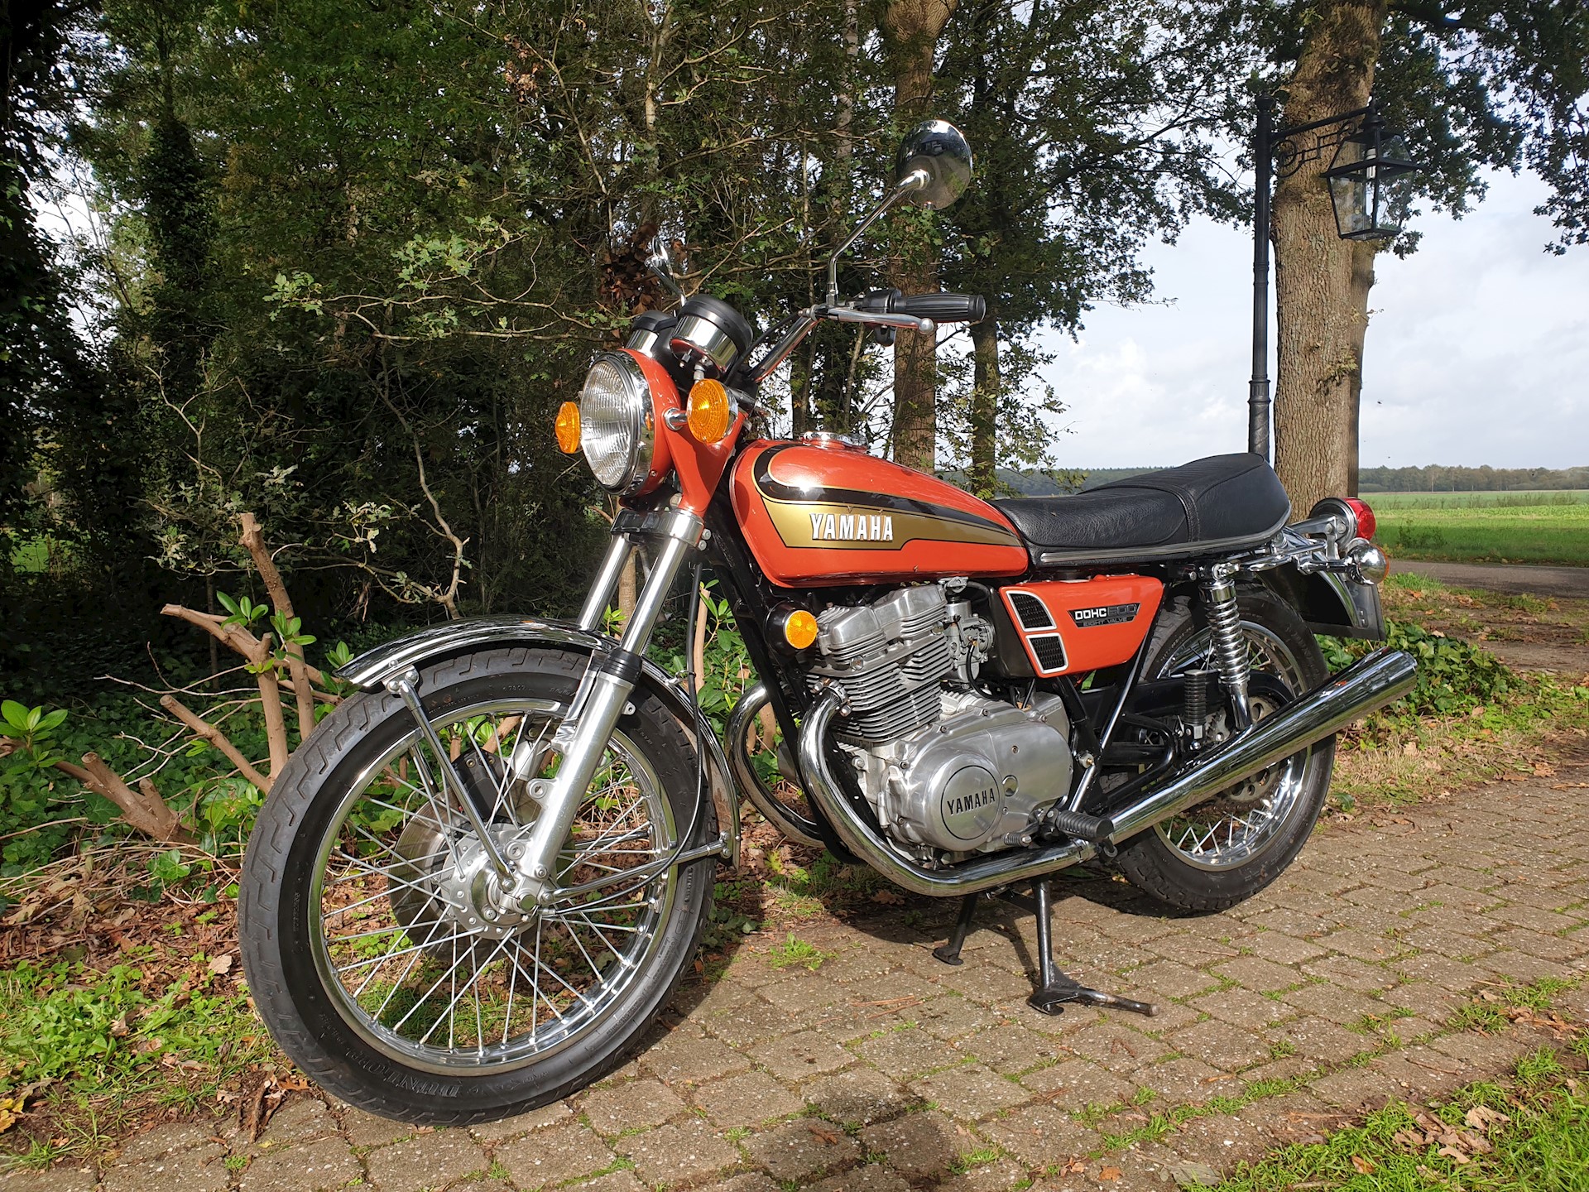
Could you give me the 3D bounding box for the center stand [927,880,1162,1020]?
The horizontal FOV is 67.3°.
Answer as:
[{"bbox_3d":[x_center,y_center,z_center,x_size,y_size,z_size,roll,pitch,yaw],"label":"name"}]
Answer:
[{"bbox_3d":[0.404,0.548,2.032,0.190,0.262,0.430,-5,5,-29],"label":"center stand"}]

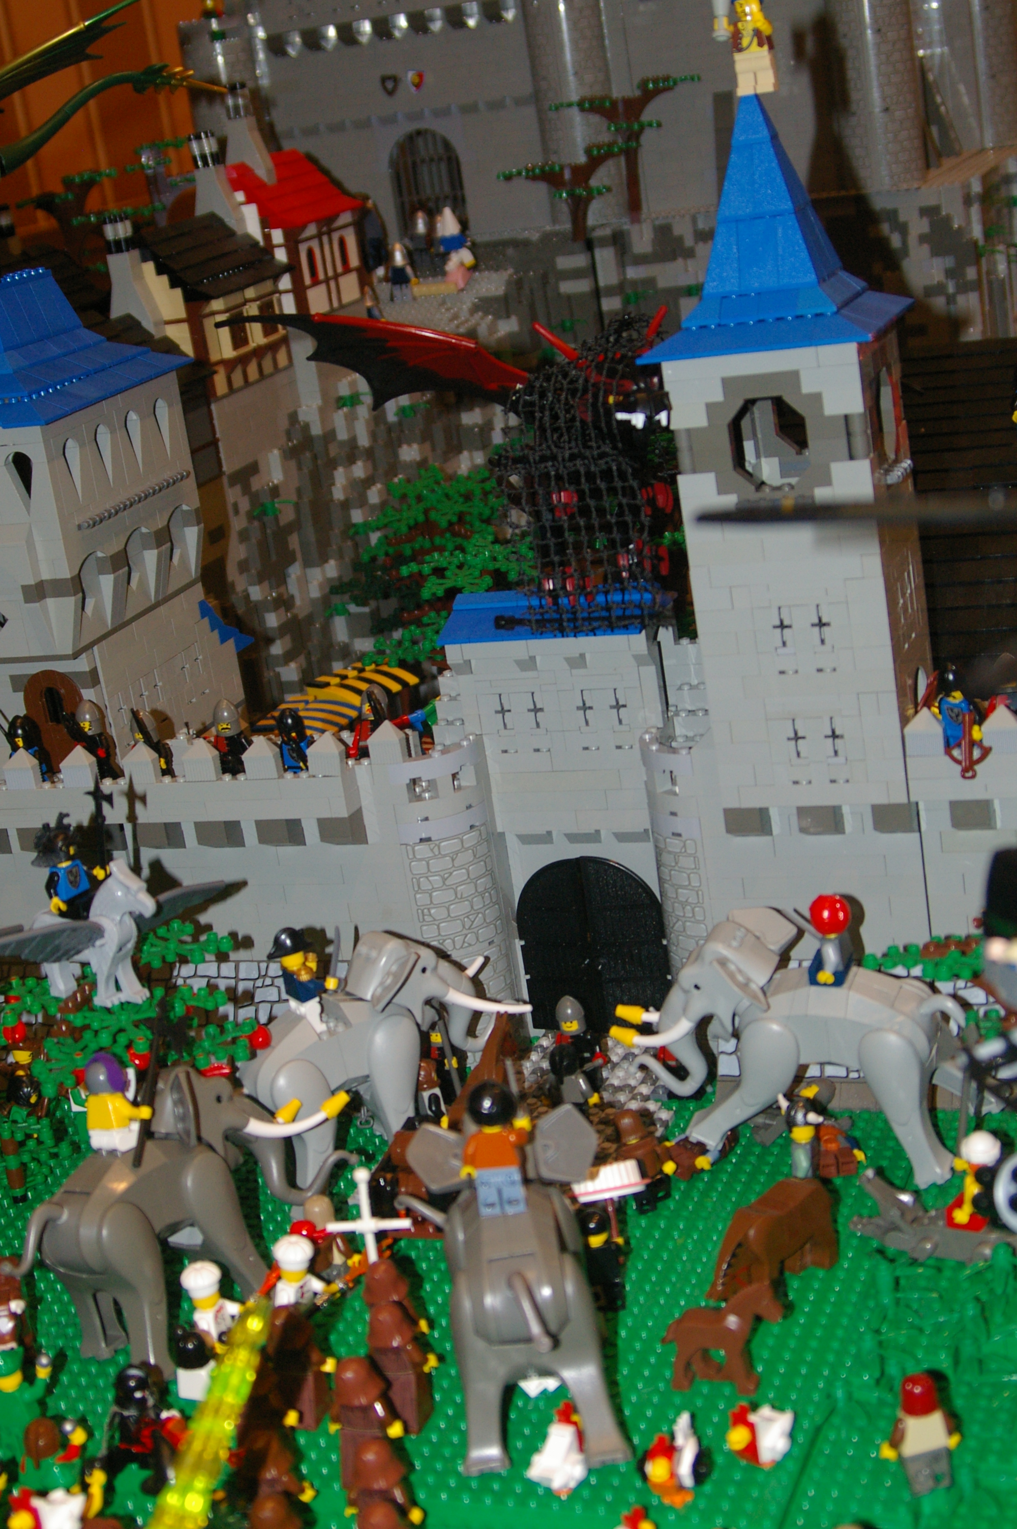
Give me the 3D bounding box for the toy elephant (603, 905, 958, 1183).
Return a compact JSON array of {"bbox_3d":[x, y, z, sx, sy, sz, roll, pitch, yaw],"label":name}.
[{"bbox_3d":[0.116,0.113,1.003,0.148,0.103,0.068,-2,19,21],"label":"toy elephant"}]

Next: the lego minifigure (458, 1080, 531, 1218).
[{"bbox_3d":[-0.005,0.134,0.846,0.026,0.043,0.015,-8,3,2],"label":"lego minifigure"}]

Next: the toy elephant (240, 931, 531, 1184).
[{"bbox_3d":[-0.059,0.125,1.051,0.150,0.102,0.066,-21,21,-34],"label":"toy elephant"}]

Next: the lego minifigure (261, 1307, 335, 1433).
[{"bbox_3d":[-0.076,0.215,0.871,0.026,0.048,0.017,-2,19,21],"label":"lego minifigure"}]

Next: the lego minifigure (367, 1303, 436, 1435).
[{"bbox_3d":[-0.039,0.211,0.859,0.026,0.051,0.017,-2,19,21],"label":"lego minifigure"}]

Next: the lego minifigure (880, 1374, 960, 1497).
[{"bbox_3d":[0.133,0.215,0.778,0.026,0.043,0.012,-11,18,-8],"label":"lego minifigure"}]

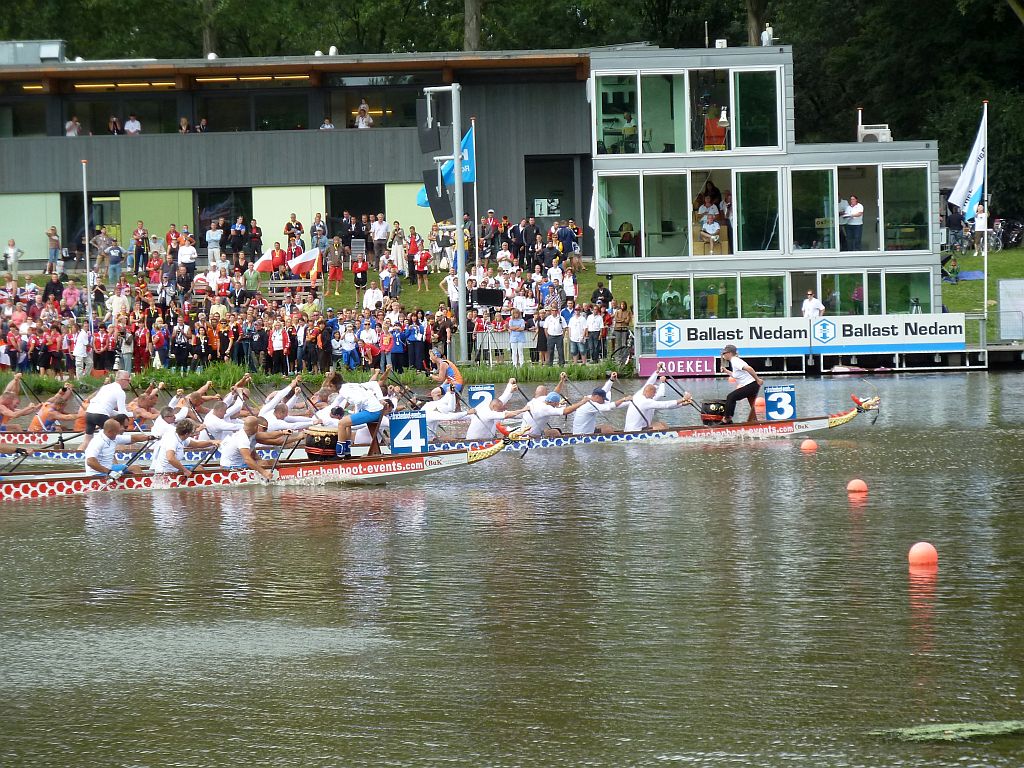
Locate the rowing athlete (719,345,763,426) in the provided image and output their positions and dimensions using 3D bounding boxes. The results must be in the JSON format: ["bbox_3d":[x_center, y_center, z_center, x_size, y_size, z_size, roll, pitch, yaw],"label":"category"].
[{"bbox_3d":[3.552,0.008,67.300,0.740,1.260,0.520,-1,1,2],"label":"rowing athlete"}]

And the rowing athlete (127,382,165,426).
[{"bbox_3d":[-6.791,0.492,80.800,0.880,1.060,0.580,-2,1,0],"label":"rowing athlete"}]

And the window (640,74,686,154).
[{"bbox_3d":[4.419,-7.861,126.836,1.290,2.300,0.100,-1,1,2],"label":"window"}]

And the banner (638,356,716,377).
[{"bbox_3d":[4.891,-0.502,128.500,2.300,0.560,0.050,-1,1,2],"label":"banner"}]

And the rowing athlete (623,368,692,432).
[{"bbox_3d":[2.289,0.322,68.400,1.080,1.100,0.600,-2,1,-1],"label":"rowing athlete"}]

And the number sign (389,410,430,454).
[{"bbox_3d":[-1.260,0.597,53.300,0.455,0.515,0.030,-1,1,2],"label":"number sign"}]

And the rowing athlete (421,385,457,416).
[{"bbox_3d":[-1.065,0.491,65.700,0.920,1.000,0.550,-2,1,0],"label":"rowing athlete"}]

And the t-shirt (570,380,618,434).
[{"bbox_3d":[1.258,0.356,65.900,0.680,0.780,0.520,-1,1,2],"label":"t-shirt"}]

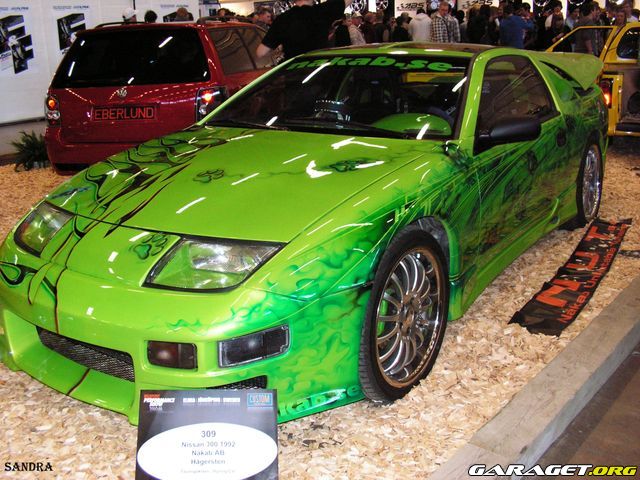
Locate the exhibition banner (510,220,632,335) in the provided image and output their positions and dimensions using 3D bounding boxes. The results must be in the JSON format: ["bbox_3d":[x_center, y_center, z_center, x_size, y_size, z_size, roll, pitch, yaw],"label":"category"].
[{"bbox_3d":[1.439,0.115,3.648,0.235,0.040,2.050,9,19,30],"label":"exhibition banner"}]

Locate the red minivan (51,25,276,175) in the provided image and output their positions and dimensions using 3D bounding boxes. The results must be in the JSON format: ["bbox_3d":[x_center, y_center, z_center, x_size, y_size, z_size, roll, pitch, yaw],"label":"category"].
[{"bbox_3d":[-1.572,-1.818,7.850,1.750,1.420,4.400,0,17,3],"label":"red minivan"}]

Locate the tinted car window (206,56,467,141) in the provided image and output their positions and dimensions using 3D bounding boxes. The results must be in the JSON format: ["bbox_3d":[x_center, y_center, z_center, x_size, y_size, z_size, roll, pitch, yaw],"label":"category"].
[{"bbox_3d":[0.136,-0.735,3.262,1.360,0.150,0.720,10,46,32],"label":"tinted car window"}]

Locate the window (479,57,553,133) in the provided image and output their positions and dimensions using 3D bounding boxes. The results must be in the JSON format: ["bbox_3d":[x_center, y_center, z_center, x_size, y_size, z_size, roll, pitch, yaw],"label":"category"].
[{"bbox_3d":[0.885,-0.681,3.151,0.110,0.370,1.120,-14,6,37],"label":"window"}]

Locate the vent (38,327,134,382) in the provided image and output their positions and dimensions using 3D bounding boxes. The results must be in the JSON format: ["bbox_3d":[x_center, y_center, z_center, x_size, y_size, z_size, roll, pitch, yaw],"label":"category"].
[{"bbox_3d":[-0.769,0.358,2.159,0.460,0.095,0.065,10,20,32],"label":"vent"}]

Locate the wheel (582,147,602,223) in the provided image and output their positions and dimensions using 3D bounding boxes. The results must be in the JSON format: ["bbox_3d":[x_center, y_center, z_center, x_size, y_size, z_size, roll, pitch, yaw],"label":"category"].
[{"bbox_3d":[1.653,-0.368,4.236,0.155,0.474,0.474,10,20,32],"label":"wheel"}]

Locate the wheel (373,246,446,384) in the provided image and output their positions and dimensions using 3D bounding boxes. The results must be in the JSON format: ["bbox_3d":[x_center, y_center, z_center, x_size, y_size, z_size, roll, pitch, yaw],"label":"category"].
[{"bbox_3d":[0.243,0.250,2.267,0.155,0.474,0.474,10,20,32],"label":"wheel"}]

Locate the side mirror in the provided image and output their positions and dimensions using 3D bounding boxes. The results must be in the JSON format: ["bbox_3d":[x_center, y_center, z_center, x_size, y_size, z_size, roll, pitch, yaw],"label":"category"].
[{"bbox_3d":[0.796,-0.442,2.734,0.250,0.125,0.130,10,20,32],"label":"side mirror"}]

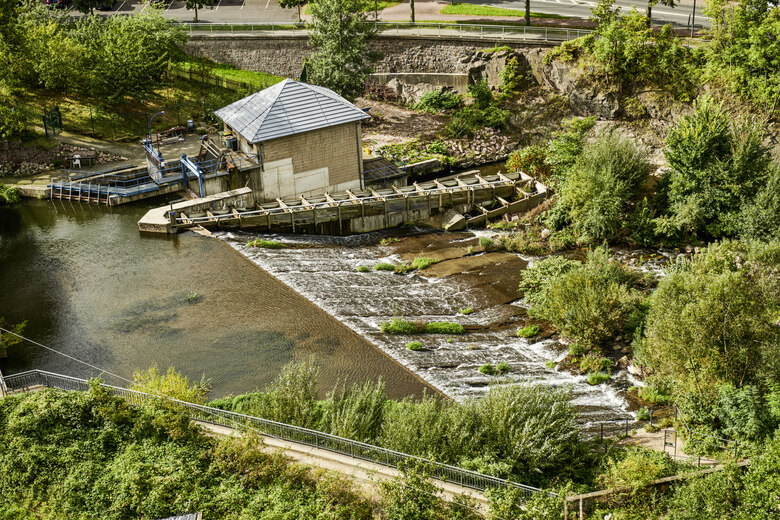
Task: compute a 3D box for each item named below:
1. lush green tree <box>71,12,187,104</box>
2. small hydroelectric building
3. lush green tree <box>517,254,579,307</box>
[{"bbox_3d":[-21.880,-17.180,119.420,9.580,6.820,9.580,-3,25,0],"label":"lush green tree"},{"bbox_3d":[-7.310,-9.640,108.640,9.540,8.640,7.840,-15,28,-22],"label":"small hydroelectric building"},{"bbox_3d":[10.370,1.240,93.010,4.010,3.200,4.010,-3,25,0],"label":"lush green tree"}]

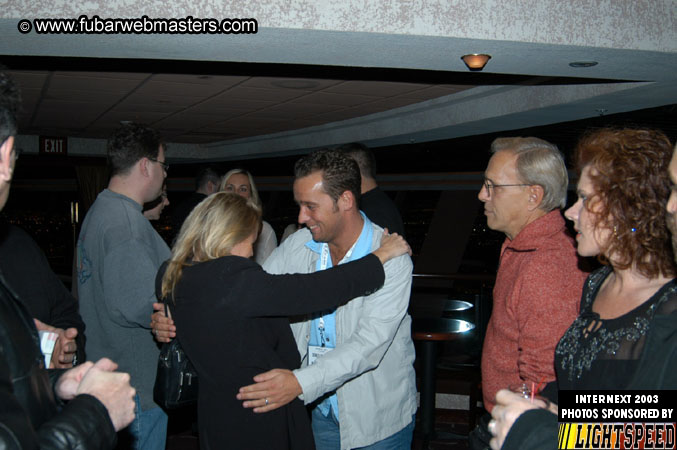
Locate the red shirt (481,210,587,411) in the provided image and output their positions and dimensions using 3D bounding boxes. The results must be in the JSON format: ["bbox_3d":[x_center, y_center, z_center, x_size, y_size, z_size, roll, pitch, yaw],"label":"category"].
[{"bbox_3d":[0.530,0.238,1.780,0.320,0.560,0.500,1,2,6],"label":"red shirt"}]

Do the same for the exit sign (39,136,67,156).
[{"bbox_3d":[-3.444,-0.946,8.150,0.310,0.235,0.050,-1,3,-26],"label":"exit sign"}]

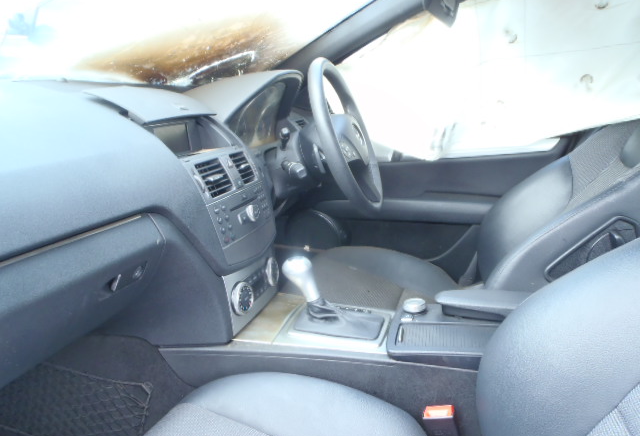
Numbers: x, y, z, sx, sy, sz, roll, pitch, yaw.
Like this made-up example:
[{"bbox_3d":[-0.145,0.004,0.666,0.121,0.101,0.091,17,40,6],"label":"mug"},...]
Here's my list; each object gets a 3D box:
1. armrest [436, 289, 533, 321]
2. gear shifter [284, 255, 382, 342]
[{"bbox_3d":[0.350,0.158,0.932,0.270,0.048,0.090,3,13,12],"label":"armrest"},{"bbox_3d":[0.022,0.127,0.896,0.172,0.122,0.088,3,13,12],"label":"gear shifter"}]

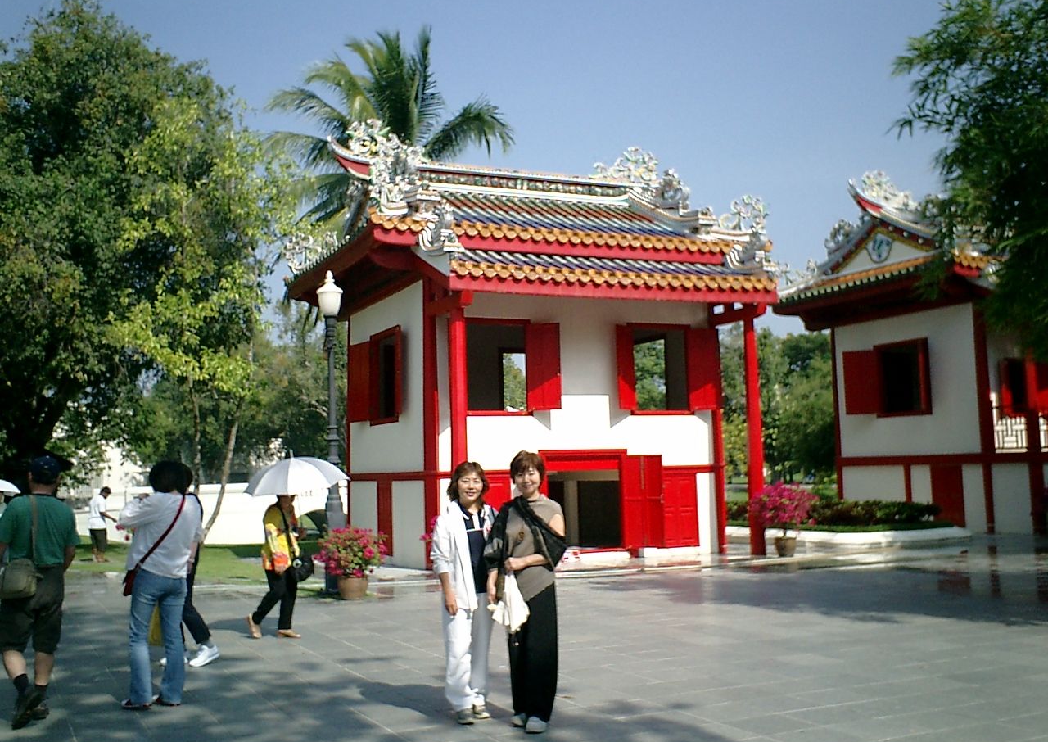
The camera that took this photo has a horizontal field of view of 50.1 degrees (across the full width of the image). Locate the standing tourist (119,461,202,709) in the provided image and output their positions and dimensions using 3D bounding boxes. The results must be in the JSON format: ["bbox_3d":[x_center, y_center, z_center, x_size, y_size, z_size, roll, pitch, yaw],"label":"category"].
[{"bbox_3d":[-2.493,1.437,7.662,0.500,1.610,0.420,0,-5,-18],"label":"standing tourist"}]

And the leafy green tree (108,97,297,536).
[{"bbox_3d":[-6.603,-0.871,23.016,3.700,9.100,3.500,1,-6,-25],"label":"leafy green tree"}]

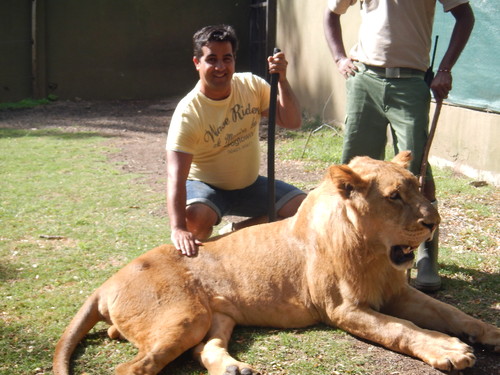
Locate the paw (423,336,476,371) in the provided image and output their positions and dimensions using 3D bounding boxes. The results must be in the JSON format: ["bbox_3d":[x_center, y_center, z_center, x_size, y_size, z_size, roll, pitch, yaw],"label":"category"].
[{"bbox_3d":[0.700,0.578,3.057,0.160,0.080,0.130,8,13,41],"label":"paw"}]

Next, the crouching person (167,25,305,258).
[{"bbox_3d":[-0.058,-0.088,3.737,0.600,1.170,0.760,-3,10,-18],"label":"crouching person"}]

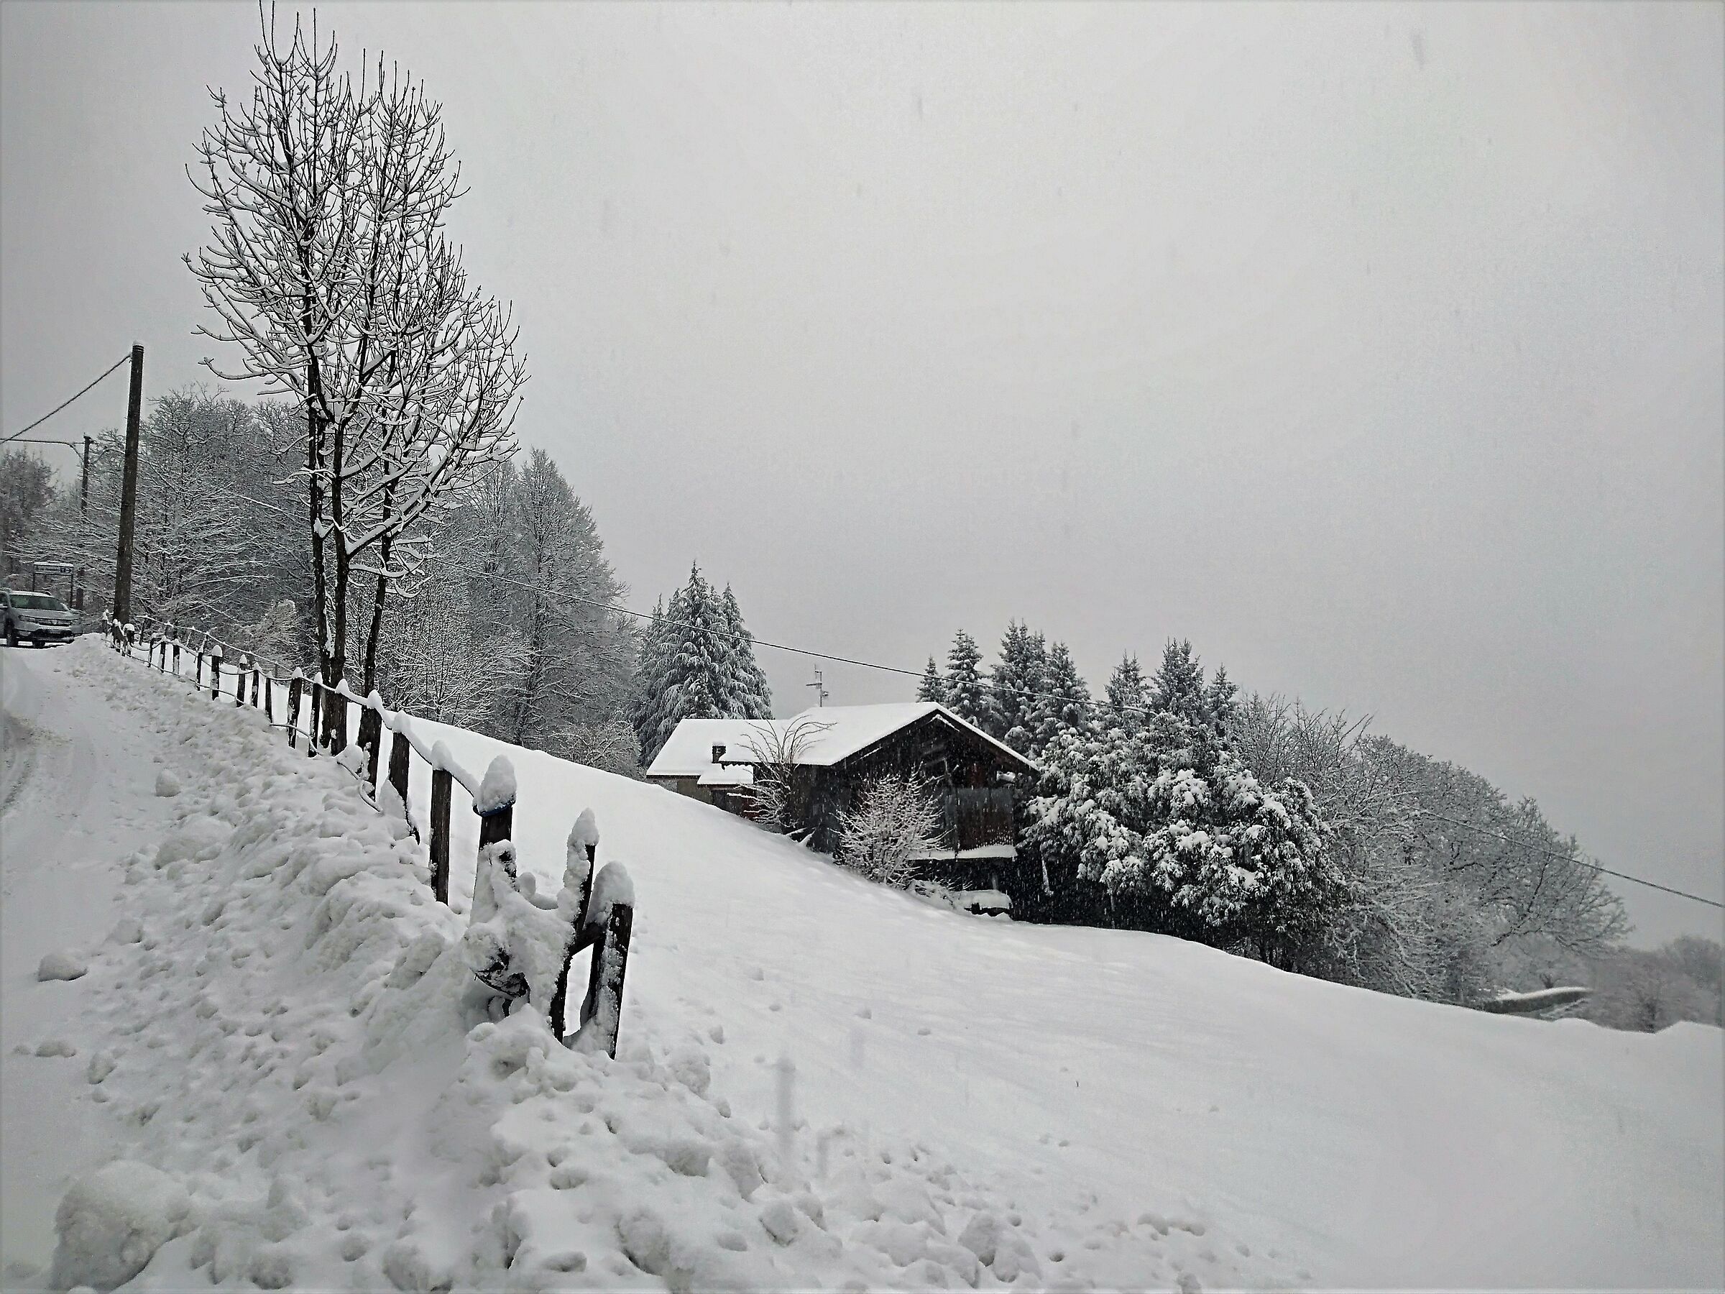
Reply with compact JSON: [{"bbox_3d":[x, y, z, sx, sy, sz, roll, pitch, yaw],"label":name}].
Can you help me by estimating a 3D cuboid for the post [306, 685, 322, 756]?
[{"bbox_3d":[-5.555,0.730,13.133,0.110,0.791,0.110,4,-6,-33],"label":"post"}]

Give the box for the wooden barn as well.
[{"bbox_3d":[-1.088,5.055,42.041,8.200,6.200,11.200,4,-6,-32],"label":"wooden barn"}]

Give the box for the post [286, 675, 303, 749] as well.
[{"bbox_3d":[-6.134,0.700,14.035,0.130,0.832,0.130,4,-6,-33],"label":"post"}]

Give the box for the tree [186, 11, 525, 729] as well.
[{"bbox_3d":[-5.379,-2.904,13.736,3.400,8.080,3.300,1,-5,0],"label":"tree"}]

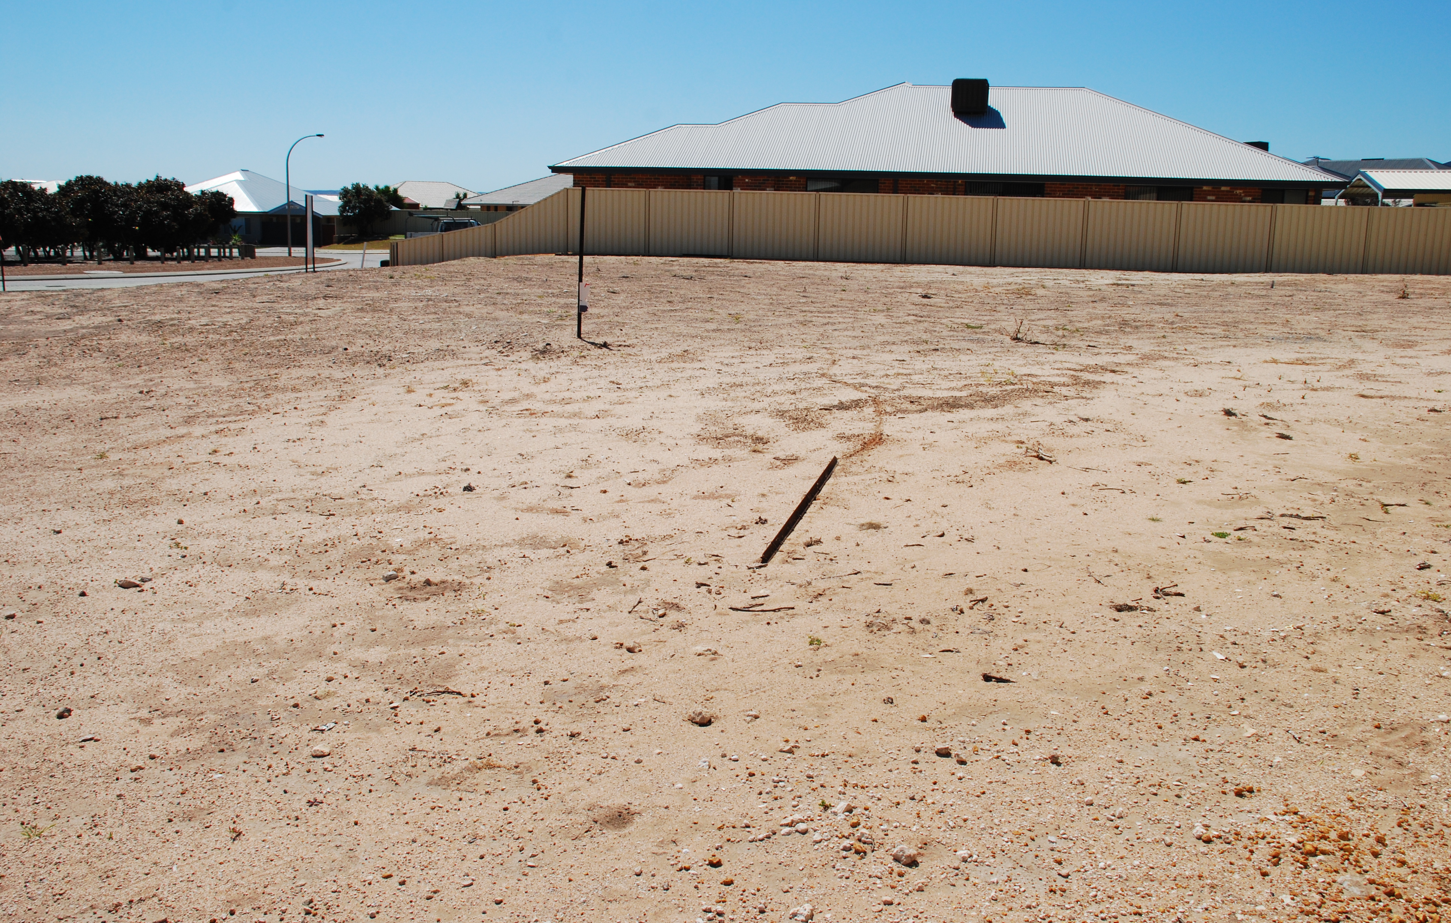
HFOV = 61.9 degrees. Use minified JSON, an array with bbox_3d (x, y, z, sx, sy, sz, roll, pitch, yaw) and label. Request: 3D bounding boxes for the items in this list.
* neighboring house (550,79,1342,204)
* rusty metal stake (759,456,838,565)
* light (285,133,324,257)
[{"bbox_3d":[6.831,-9.609,39.704,21.900,5.500,13.200,3,12,9],"label":"neighboring house"},{"bbox_3d":[0.438,0.196,6.511,0.050,0.040,2.302,4,12,12],"label":"rusty metal stake"},{"bbox_3d":[-22.410,-14.157,64.570,2.018,6.452,0.300,1,12,0],"label":"light"}]

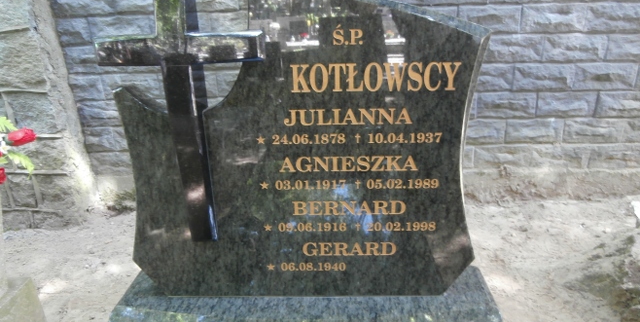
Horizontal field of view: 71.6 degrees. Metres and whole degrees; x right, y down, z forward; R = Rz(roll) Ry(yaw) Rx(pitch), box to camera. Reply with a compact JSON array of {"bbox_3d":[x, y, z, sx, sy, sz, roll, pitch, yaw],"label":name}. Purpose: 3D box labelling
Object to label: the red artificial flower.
[{"bbox_3d":[-0.787,-0.065,1.170,0.071,0.042,0.042,-11,0,-2],"label":"red artificial flower"}]

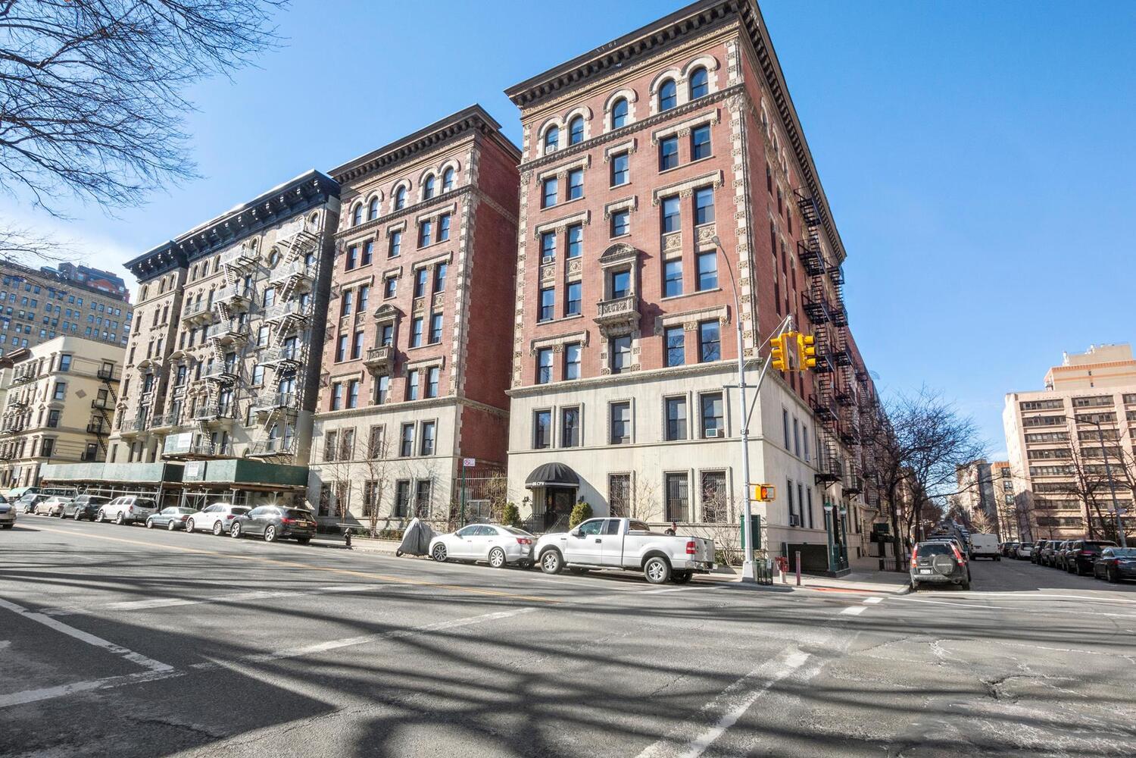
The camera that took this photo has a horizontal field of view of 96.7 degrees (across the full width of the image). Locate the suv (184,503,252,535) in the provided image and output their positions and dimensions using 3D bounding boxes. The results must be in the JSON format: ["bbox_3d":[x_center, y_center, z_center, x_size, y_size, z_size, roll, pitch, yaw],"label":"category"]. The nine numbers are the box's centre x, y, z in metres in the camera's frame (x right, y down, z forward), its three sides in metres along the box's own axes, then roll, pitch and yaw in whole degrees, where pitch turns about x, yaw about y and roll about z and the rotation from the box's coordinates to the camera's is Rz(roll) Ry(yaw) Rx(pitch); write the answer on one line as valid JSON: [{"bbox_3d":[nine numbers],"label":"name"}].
[{"bbox_3d":[-19.534,7.940,28.683,4.650,1.640,1.900,-6,-18,28],"label":"suv"}]

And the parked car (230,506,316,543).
[{"bbox_3d":[-15.516,7.559,26.589,4.880,1.700,1.950,-6,-17,26],"label":"parked car"}]

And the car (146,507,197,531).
[{"bbox_3d":[-25.840,9.176,33.445,4.550,1.430,1.770,-6,-14,28],"label":"car"}]

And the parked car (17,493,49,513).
[{"bbox_3d":[-48.035,11.340,45.557,4.400,1.570,1.760,-6,-14,28],"label":"parked car"}]

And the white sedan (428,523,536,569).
[{"bbox_3d":[-3.234,6.443,19.777,4.860,1.460,1.860,-7,-18,28],"label":"white sedan"}]

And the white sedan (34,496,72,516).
[{"bbox_3d":[-40.179,10.105,40.017,4.700,1.460,1.800,-6,-18,28],"label":"white sedan"}]

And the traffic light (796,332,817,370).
[{"bbox_3d":[5.537,-0.638,11.700,0.410,0.840,0.280,-7,-18,29],"label":"traffic light"}]

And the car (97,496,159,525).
[{"bbox_3d":[-30.395,9.086,34.949,4.750,1.800,1.860,-6,-18,28],"label":"car"}]

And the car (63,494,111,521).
[{"bbox_3d":[-37.797,10.136,39.648,4.650,1.680,1.860,-6,-14,28],"label":"car"}]

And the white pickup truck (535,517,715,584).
[{"bbox_3d":[1.664,5.549,16.778,5.850,1.920,2.030,-7,-18,29],"label":"white pickup truck"}]

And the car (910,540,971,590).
[{"bbox_3d":[14.349,7.116,19.505,1.790,1.680,4.550,-9,-19,35],"label":"car"}]

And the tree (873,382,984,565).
[{"bbox_3d":[20.667,5.572,28.900,5.354,10.058,5.354,-8,-15,34],"label":"tree"}]

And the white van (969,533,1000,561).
[{"bbox_3d":[35.270,14.257,42.834,1.840,1.880,4.750,-8,-16,35],"label":"white van"}]

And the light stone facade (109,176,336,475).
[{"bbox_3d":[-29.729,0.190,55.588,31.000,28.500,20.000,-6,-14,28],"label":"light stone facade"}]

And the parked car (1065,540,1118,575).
[{"bbox_3d":[29.735,10.154,28.714,1.930,1.760,4.800,-8,-16,35],"label":"parked car"}]

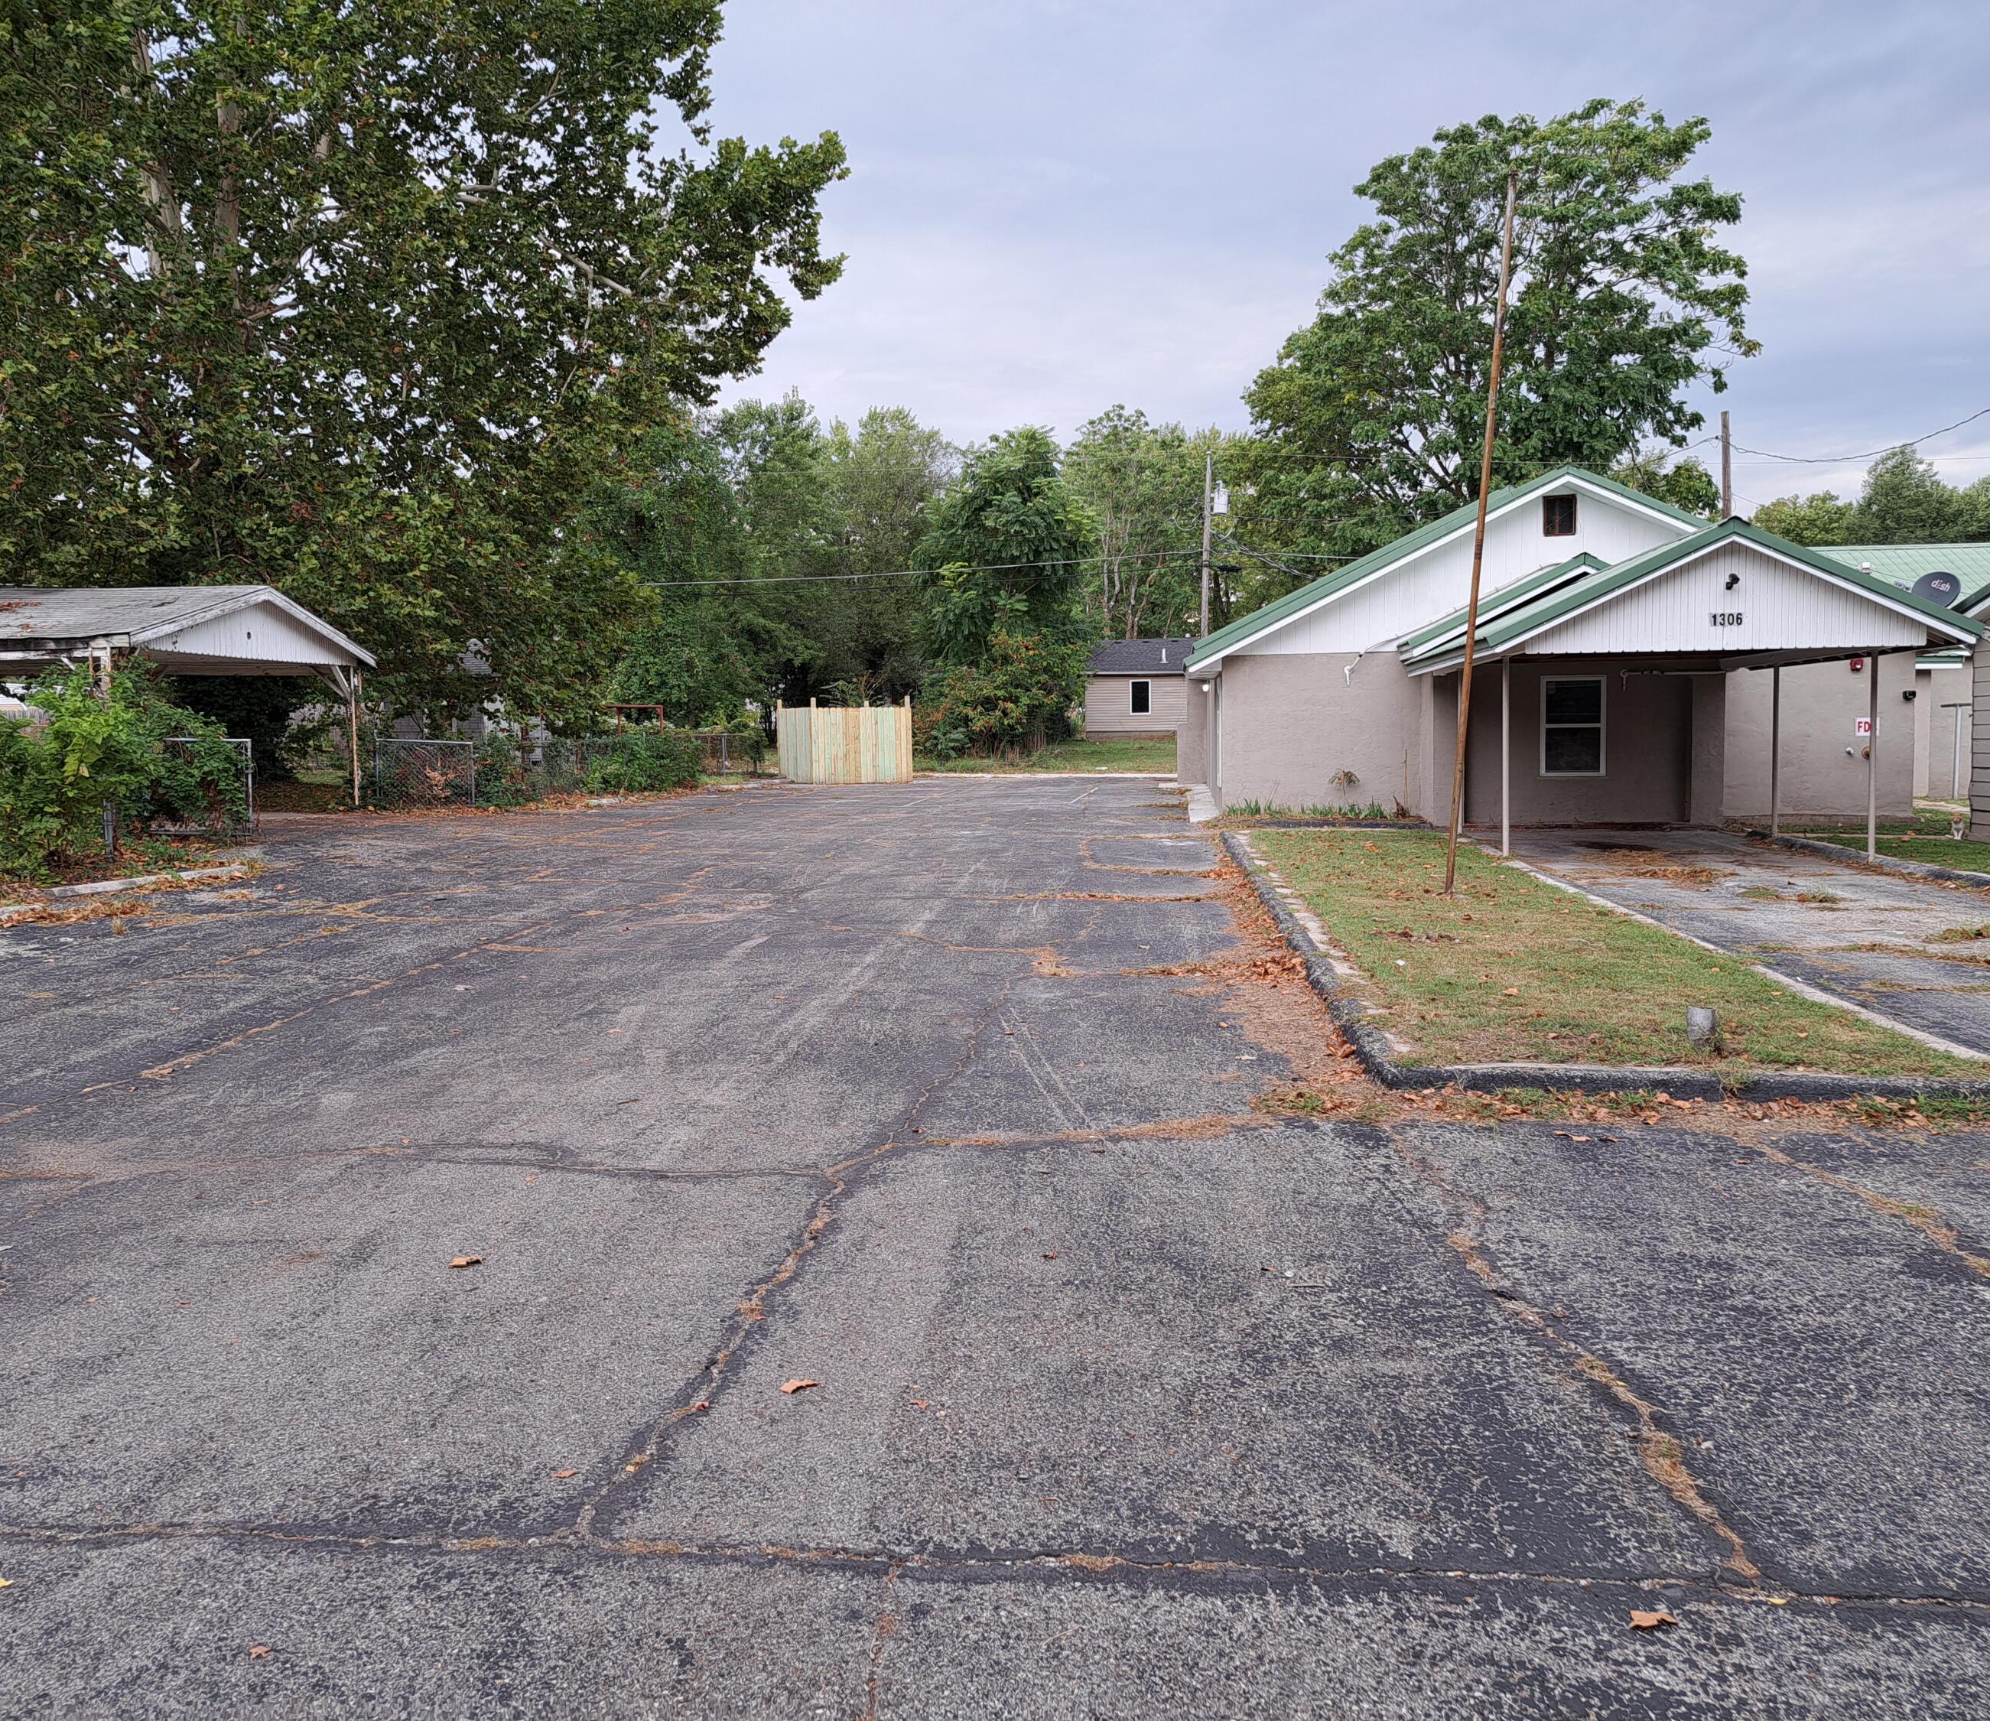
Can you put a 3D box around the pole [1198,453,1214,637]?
[{"bbox_3d":[6.313,-7.569,47.577,0.250,9.106,0.250,-1,4,0],"label":"pole"}]

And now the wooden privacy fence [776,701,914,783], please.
[{"bbox_3d":[-3.766,-2.987,39.883,3.462,2.076,0.800,-1,4,-5],"label":"wooden privacy fence"}]

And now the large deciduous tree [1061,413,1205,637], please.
[{"bbox_3d":[6.416,-12.907,72.249,6.745,15.180,6.500,-1,4,0],"label":"large deciduous tree"}]

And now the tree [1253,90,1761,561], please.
[{"bbox_3d":[16.201,-13.773,51.139,16.640,20.702,15.500,-1,4,0],"label":"tree"}]

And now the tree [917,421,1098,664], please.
[{"bbox_3d":[0.335,-8.408,50.014,5.690,10.224,5.600,-1,4,0],"label":"tree"}]

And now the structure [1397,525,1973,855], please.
[{"bbox_3d":[8.907,-2.204,21.536,5.516,3.885,6.400,-1,4,7],"label":"structure"}]

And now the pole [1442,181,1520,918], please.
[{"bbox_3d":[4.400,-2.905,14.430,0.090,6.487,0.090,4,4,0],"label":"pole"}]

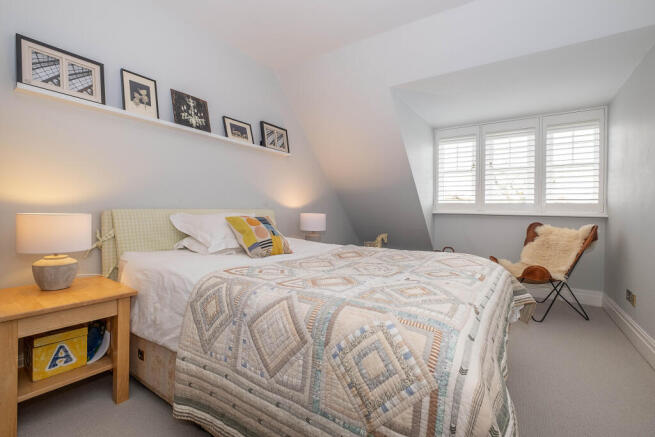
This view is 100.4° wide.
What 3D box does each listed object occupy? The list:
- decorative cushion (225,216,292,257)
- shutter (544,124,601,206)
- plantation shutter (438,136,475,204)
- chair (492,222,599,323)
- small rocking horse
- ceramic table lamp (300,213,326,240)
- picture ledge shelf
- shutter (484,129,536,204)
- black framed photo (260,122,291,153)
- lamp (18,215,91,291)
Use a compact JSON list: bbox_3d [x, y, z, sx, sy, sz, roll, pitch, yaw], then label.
[{"bbox_3d":[-0.545,0.139,2.244,0.430,0.130,0.430,-1,45,-51],"label":"decorative cushion"},{"bbox_3d":[2.817,-0.659,3.153,0.540,1.000,0.050,2,2,36],"label":"shutter"},{"bbox_3d":[1.821,-0.700,3.876,0.550,1.010,0.050,2,2,36],"label":"plantation shutter"},{"bbox_3d":[2.211,0.519,2.867,0.680,0.930,0.720,0,2,-7],"label":"chair"},{"bbox_3d":[0.718,0.390,4.006,0.380,0.350,0.120,1,2,27],"label":"small rocking horse"},{"bbox_3d":[-0.169,0.155,3.276,0.300,0.420,0.300,1,2,0],"label":"ceramic table lamp"},{"bbox_3d":[-1.136,-0.752,2.432,0.110,0.050,2.180,2,2,36],"label":"picture ledge shelf"},{"bbox_3d":[2.334,-0.689,3.503,0.580,1.020,0.050,2,2,36],"label":"shutter"},{"bbox_3d":[-0.595,-0.924,3.178,0.030,0.300,0.370,-7,-3,36],"label":"black framed photo"},{"bbox_3d":[-1.559,0.189,1.553,0.300,0.430,0.300,2,2,36],"label":"lamp"}]

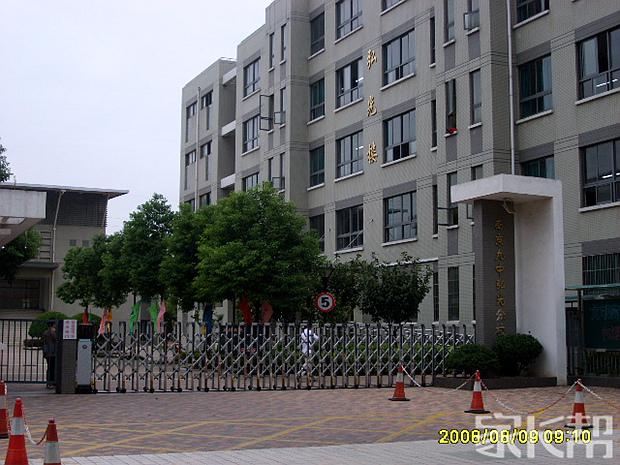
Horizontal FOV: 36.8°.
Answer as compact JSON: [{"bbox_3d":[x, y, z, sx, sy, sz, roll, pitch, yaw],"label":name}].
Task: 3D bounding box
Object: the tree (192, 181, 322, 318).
[{"bbox_3d":[-1.695,1.459,30.323,4.164,6.115,4.164,0,-6,0],"label":"tree"}]

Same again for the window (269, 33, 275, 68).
[{"bbox_3d":[-2.083,-10.224,52.773,0.150,2.040,0.650,3,-7,-25],"label":"window"}]

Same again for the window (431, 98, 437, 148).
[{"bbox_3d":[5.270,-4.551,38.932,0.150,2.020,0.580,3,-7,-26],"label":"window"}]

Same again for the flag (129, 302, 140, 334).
[{"bbox_3d":[-8.102,3.924,43.000,0.580,1.400,0.300,3,-7,-26],"label":"flag"}]

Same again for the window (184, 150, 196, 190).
[{"bbox_3d":[-8.698,-4.567,68.601,0.150,2.700,2.300,3,-7,-25],"label":"window"}]

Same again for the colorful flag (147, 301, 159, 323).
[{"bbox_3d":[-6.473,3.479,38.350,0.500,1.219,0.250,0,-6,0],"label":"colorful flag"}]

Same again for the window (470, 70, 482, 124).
[{"bbox_3d":[6.240,-5.023,34.625,0.150,1.950,0.700,3,-7,-25],"label":"window"}]

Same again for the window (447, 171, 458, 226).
[{"bbox_3d":[5.502,-1.270,35.655,0.150,2.050,0.750,3,-7,-26],"label":"window"}]

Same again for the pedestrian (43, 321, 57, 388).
[{"bbox_3d":[-6.237,2.898,22.317,0.340,1.668,0.480,3,-7,-23],"label":"pedestrian"}]

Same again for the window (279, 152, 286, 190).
[{"bbox_3d":[-1.426,-3.325,51.251,0.140,2.065,0.743,3,-7,-26],"label":"window"}]

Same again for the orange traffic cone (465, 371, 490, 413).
[{"bbox_3d":[2.825,2.689,15.725,0.360,0.700,0.360,5,-8,-40],"label":"orange traffic cone"}]

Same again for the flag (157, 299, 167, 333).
[{"bbox_3d":[-5.580,3.138,35.000,0.370,1.300,0.200,-1,-6,11],"label":"flag"}]

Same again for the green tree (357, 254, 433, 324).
[{"bbox_3d":[2.951,2.725,32.699,2.747,4.060,2.692,0,-6,0],"label":"green tree"}]

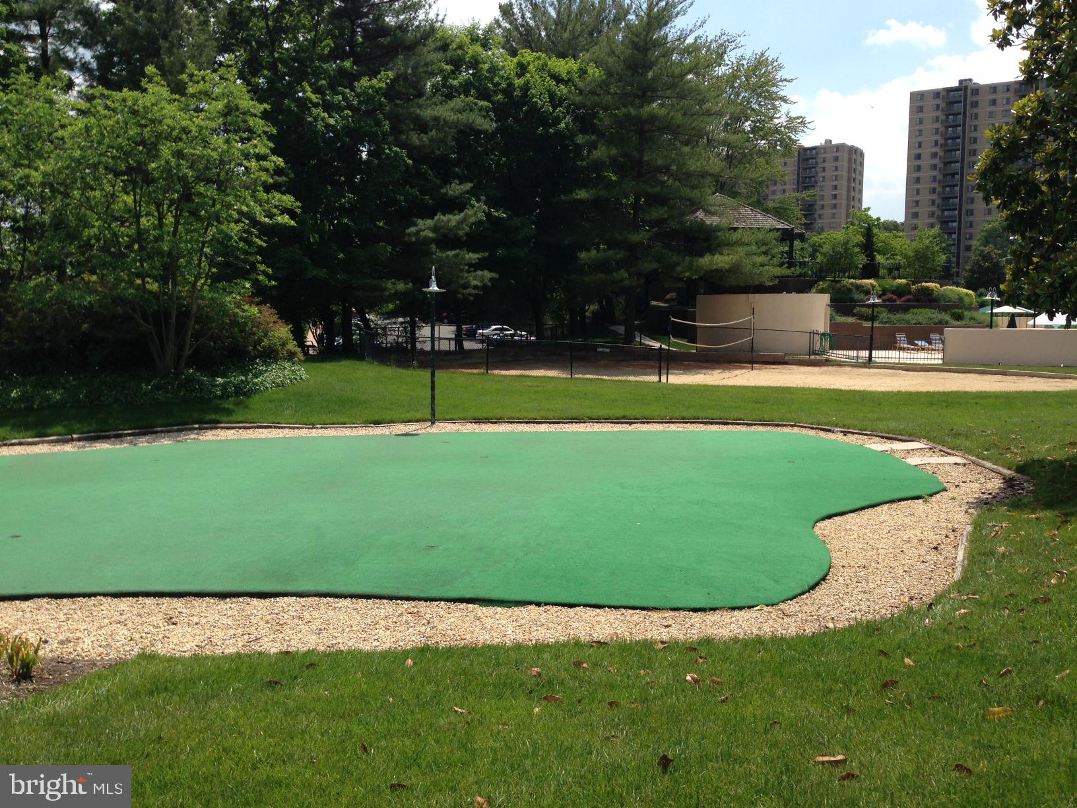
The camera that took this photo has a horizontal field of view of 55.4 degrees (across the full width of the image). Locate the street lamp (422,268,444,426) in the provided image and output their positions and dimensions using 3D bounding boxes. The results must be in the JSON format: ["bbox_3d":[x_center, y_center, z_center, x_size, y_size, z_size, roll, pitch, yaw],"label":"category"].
[{"bbox_3d":[-2.095,-1.168,20.500,0.480,3.140,0.480,0,5,0],"label":"street lamp"}]

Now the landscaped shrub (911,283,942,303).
[{"bbox_3d":[23.424,-6.707,62.000,1.800,1.300,1.700,0,5,0],"label":"landscaped shrub"}]

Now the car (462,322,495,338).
[{"bbox_3d":[-4.241,-6.321,90.000,4.700,1.500,1.850,-2,6,-19],"label":"car"}]

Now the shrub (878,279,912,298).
[{"bbox_3d":[22.039,-7.130,63.500,2.000,1.250,1.750,0,5,0],"label":"shrub"}]

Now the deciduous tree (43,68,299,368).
[{"bbox_3d":[-9.826,-4.947,27.500,6.400,8.100,6.200,0,5,0],"label":"deciduous tree"}]

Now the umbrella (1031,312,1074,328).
[{"bbox_3d":[26.418,-3.614,52.500,2.700,2.500,2.700,0,5,0],"label":"umbrella"}]

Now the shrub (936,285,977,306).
[{"bbox_3d":[25.024,-6.502,61.500,2.250,1.300,1.900,0,5,0],"label":"shrub"}]

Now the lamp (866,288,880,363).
[{"bbox_3d":[14.153,-3.262,43.500,0.620,3.150,0.600,0,5,0],"label":"lamp"}]

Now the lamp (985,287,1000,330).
[{"bbox_3d":[20.010,-3.564,45.300,0.680,3.150,0.620,0,5,0],"label":"lamp"}]

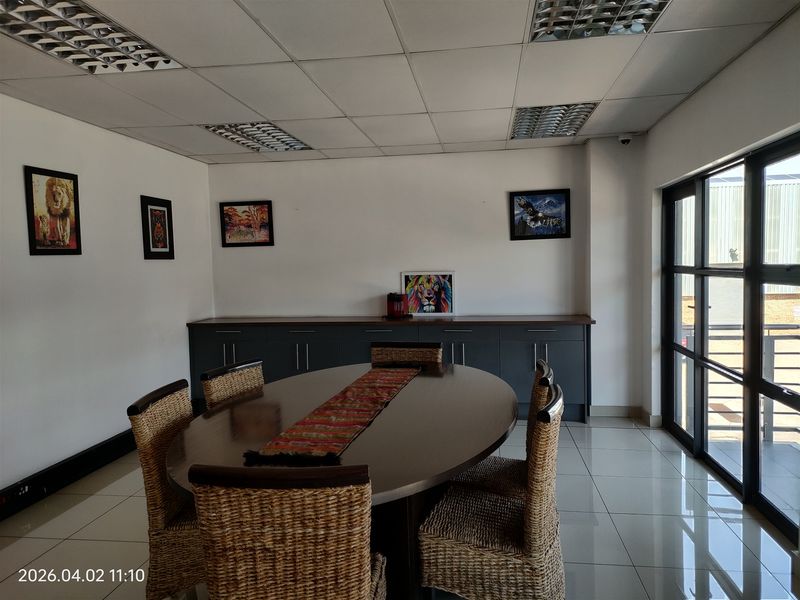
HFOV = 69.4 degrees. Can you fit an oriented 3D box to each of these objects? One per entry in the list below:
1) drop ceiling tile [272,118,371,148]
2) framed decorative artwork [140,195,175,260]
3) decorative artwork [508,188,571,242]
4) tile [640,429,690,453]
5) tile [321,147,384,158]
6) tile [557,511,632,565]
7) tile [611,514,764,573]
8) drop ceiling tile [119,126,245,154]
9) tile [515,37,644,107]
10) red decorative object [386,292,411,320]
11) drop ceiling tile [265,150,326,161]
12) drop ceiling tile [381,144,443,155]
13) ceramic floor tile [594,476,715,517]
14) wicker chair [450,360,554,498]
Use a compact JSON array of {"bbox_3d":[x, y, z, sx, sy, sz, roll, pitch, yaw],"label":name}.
[{"bbox_3d":[-0.604,-1.401,4.897,0.600,0.015,1.200,-1,4,8],"label":"drop ceiling tile"},{"bbox_3d":[-2.161,-0.631,5.159,0.026,0.543,0.481,-1,4,9],"label":"framed decorative artwork"},{"bbox_3d":[1.378,-0.833,5.682,0.576,0.471,0.025,-1,4,9],"label":"decorative artwork"},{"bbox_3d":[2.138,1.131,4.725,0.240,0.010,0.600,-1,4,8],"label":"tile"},{"bbox_3d":[-0.469,-1.454,5.702,0.597,0.018,0.433,-1,4,9],"label":"tile"},{"bbox_3d":[0.890,1.287,3.153,0.597,0.010,0.597,-1,4,9],"label":"tile"},{"bbox_3d":[1.498,1.292,3.096,0.597,0.010,0.597,-1,4,9],"label":"tile"},{"bbox_3d":[-1.777,-1.385,5.075,0.597,0.018,1.197,-1,4,9],"label":"drop ceiling tile"},{"bbox_3d":[1.004,-1.345,3.451,0.600,0.015,1.200,-1,4,8],"label":"tile"},{"bbox_3d":[-0.013,0.060,5.718,0.220,0.250,0.200,-1,4,8],"label":"red decorative object"},{"bbox_3d":[-1.081,-1.446,5.782,0.600,0.015,0.418,-1,4,8],"label":"drop ceiling tile"},{"bbox_3d":[0.124,-1.461,5.612,0.597,0.018,0.433,-1,4,9],"label":"drop ceiling tile"},{"bbox_3d":[1.587,1.250,3.688,0.597,0.010,0.597,-1,4,9],"label":"ceramic floor tile"},{"bbox_3d":[0.499,0.818,2.950,0.570,0.920,0.490,0,4,14],"label":"wicker chair"}]

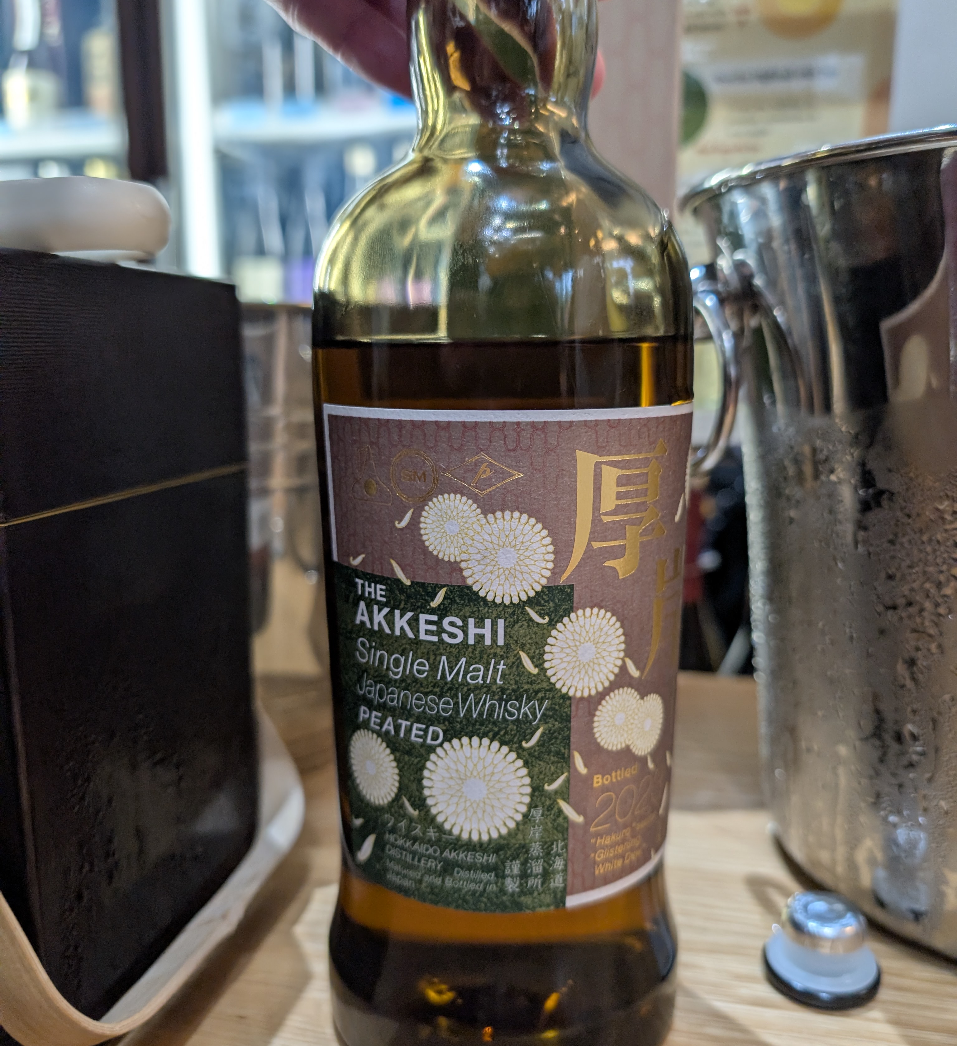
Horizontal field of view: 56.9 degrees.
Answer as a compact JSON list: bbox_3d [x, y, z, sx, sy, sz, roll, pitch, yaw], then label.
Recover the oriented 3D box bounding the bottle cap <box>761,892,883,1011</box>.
[{"bbox_3d":[0.084,0.101,0.215,0.028,0.017,0.028,0,10,0],"label":"bottle cap"}]

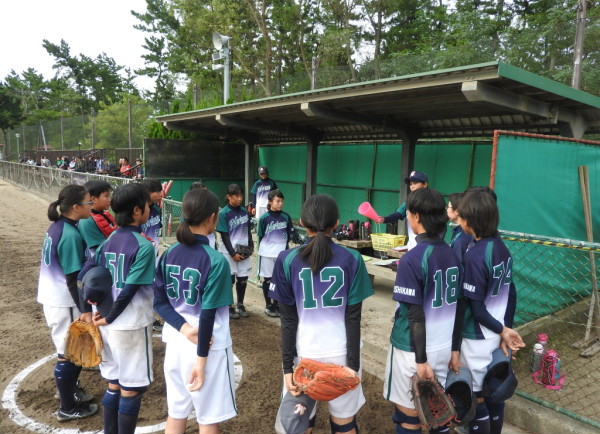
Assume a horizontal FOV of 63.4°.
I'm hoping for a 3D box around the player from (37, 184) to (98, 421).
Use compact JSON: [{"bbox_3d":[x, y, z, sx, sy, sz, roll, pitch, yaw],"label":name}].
[{"bbox_3d":[-1.517,0.538,3.131,0.370,1.480,0.410,-4,9,-34],"label":"player"}]

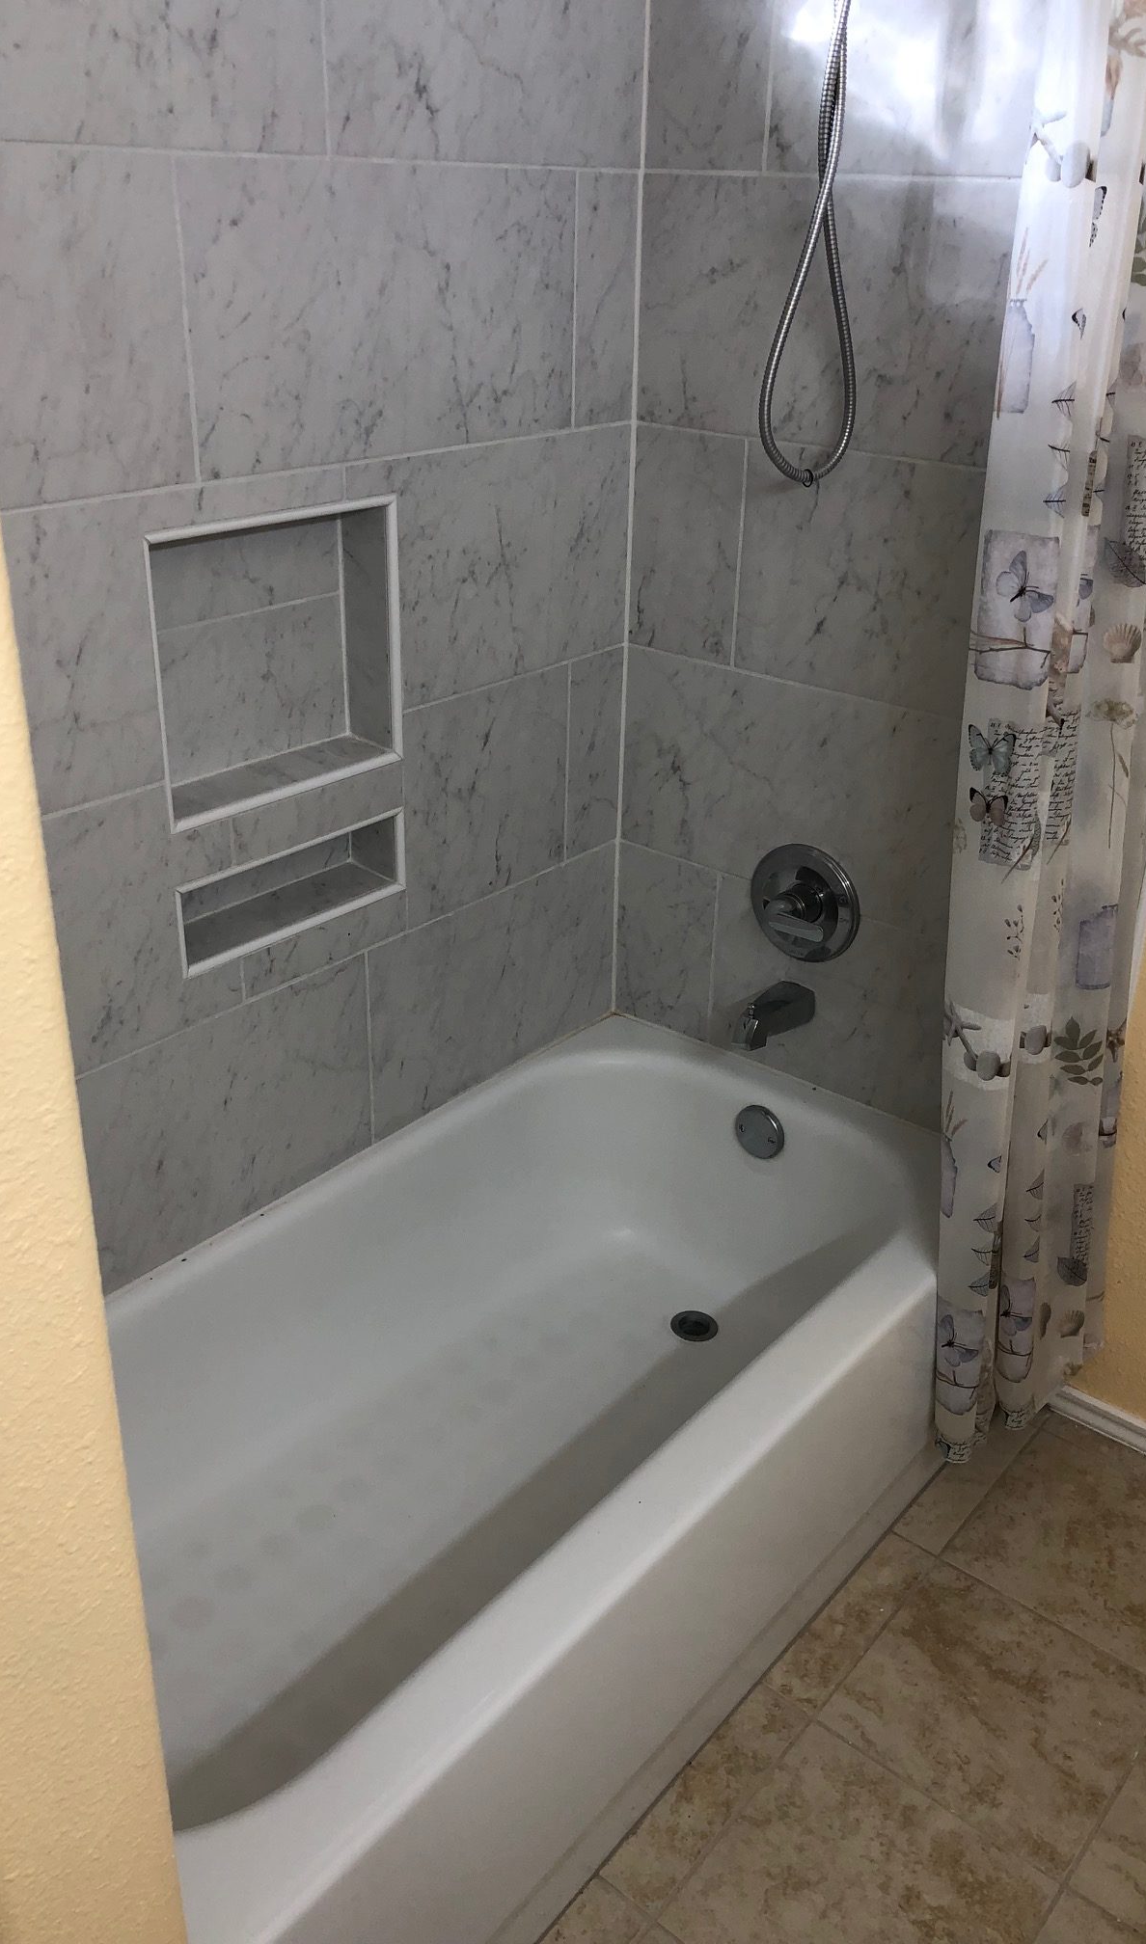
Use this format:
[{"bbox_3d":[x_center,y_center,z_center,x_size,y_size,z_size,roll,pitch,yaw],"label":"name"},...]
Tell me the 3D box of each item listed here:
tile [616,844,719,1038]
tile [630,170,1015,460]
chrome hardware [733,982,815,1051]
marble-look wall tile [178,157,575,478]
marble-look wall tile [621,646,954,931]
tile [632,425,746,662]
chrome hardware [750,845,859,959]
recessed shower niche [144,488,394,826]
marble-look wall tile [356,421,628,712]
[{"bbox_3d":[0.145,-0.044,2.450,0.188,0.296,0.010,21,32,34],"label":"tile"},{"bbox_3d":[0.330,-0.801,1.925,0.611,0.306,0.010,21,32,34],"label":"tile"},{"bbox_3d":[0.287,0.065,2.268,0.058,0.068,0.135,21,32,34],"label":"chrome hardware"},{"bbox_3d":[-0.195,-0.747,1.787,0.010,0.305,0.612,21,32,34],"label":"marble-look wall tile"},{"bbox_3d":[0.315,-0.252,2.197,0.611,0.303,0.010,21,32,34],"label":"marble-look wall tile"},{"bbox_3d":[0.157,-0.590,2.181,0.182,0.304,0.010,21,32,34],"label":"tile"},{"bbox_3d":[0.305,-0.083,2.210,0.178,0.178,0.095,21,32,34],"label":"chrome hardware"},{"bbox_3d":[-0.360,-0.371,1.829,0.097,0.322,0.359,21,32,34],"label":"recessed shower niche"},{"bbox_3d":[-0.093,-0.528,2.043,0.010,0.303,0.539,21,32,34],"label":"marble-look wall tile"}]

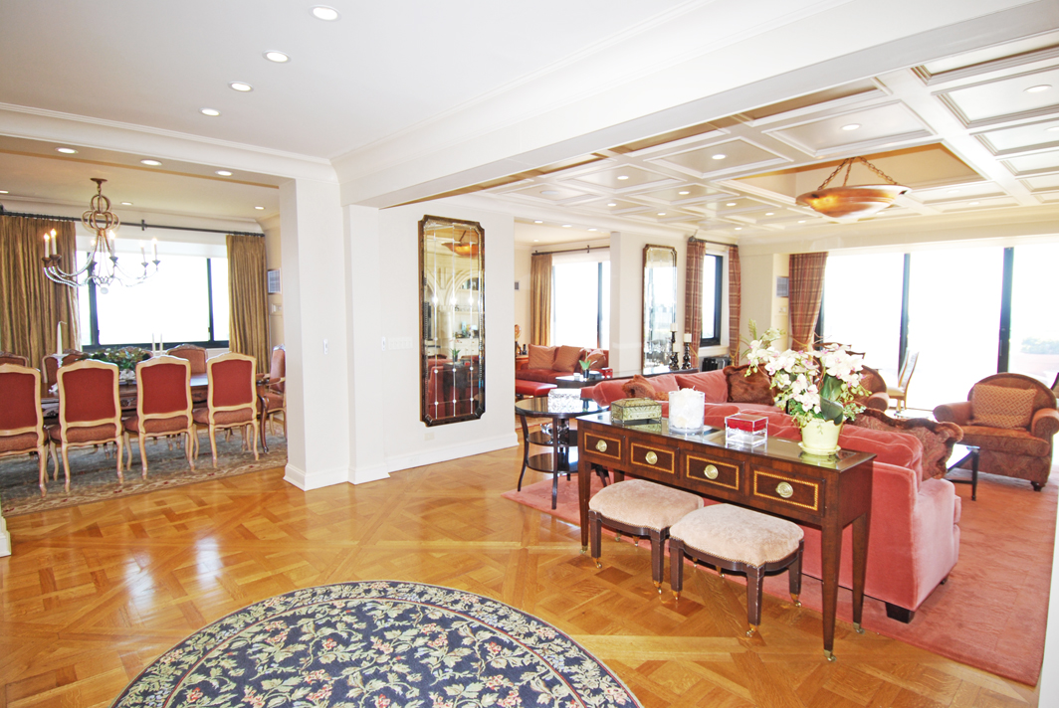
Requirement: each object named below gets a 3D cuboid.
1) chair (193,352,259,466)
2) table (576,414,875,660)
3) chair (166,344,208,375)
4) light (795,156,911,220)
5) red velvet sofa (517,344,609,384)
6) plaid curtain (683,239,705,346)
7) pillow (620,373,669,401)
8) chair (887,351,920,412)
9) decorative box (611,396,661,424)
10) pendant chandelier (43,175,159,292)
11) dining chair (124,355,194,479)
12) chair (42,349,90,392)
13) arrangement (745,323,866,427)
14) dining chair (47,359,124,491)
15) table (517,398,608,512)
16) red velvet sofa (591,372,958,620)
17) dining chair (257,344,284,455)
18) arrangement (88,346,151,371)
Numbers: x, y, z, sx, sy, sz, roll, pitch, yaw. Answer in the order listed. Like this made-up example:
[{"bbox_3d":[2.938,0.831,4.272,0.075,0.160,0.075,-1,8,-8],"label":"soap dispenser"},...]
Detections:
[{"bbox_3d":[-2.941,0.506,5.439,0.520,1.050,0.580,-4,7,-42],"label":"chair"},{"bbox_3d":[0.974,0.875,3.128,0.437,0.860,1.521,-4,6,-42],"label":"table"},{"bbox_3d":[-3.776,0.465,6.285,0.530,1.100,0.630,-4,6,-42],"label":"chair"},{"bbox_3d":[2.798,-1.451,4.865,0.850,0.530,0.850,-4,7,-42],"label":"light"},{"bbox_3d":[0.636,0.359,9.419,0.920,0.842,2.200,-4,6,-42],"label":"red velvet sofa"},{"bbox_3d":[2.479,-0.404,8.460,0.499,2.527,0.150,-4,6,-42],"label":"plaid curtain"},{"bbox_3d":[1.004,0.397,4.835,0.200,0.430,0.460,3,6,27],"label":"pillow"},{"bbox_3d":[4.899,0.450,7.611,0.570,0.980,0.470,2,5,21],"label":"chair"},{"bbox_3d":[0.623,0.330,3.252,0.245,0.145,0.125,-2,5,-21],"label":"decorative box"},{"bbox_3d":[-3.973,-1.086,5.209,0.880,1.030,0.880,-4,7,-42],"label":"pendant chandelier"},{"bbox_3d":[-3.439,0.554,5.247,0.530,1.101,0.630,-4,6,-42],"label":"dining chair"},{"bbox_3d":[-4.582,0.494,5.617,0.520,1.040,0.580,-4,7,-42],"label":"chair"},{"bbox_3d":[1.328,0.098,2.690,0.460,0.540,0.530,-4,7,-42],"label":"arrangement"},{"bbox_3d":[-3.844,0.583,4.881,0.530,1.101,0.630,-4,6,-42],"label":"dining chair"},{"bbox_3d":[0.281,0.800,4.642,0.811,0.749,0.811,0,5,0],"label":"table"},{"bbox_3d":[1.897,0.675,4.414,2.750,0.900,2.650,-4,7,-42],"label":"red velvet sofa"},{"bbox_3d":[-3.085,0.456,6.299,0.650,1.123,0.640,-4,6,-42],"label":"dining chair"},{"bbox_3d":[-3.919,0.110,5.363,0.560,0.320,0.420,-4,7,-42],"label":"arrangement"}]

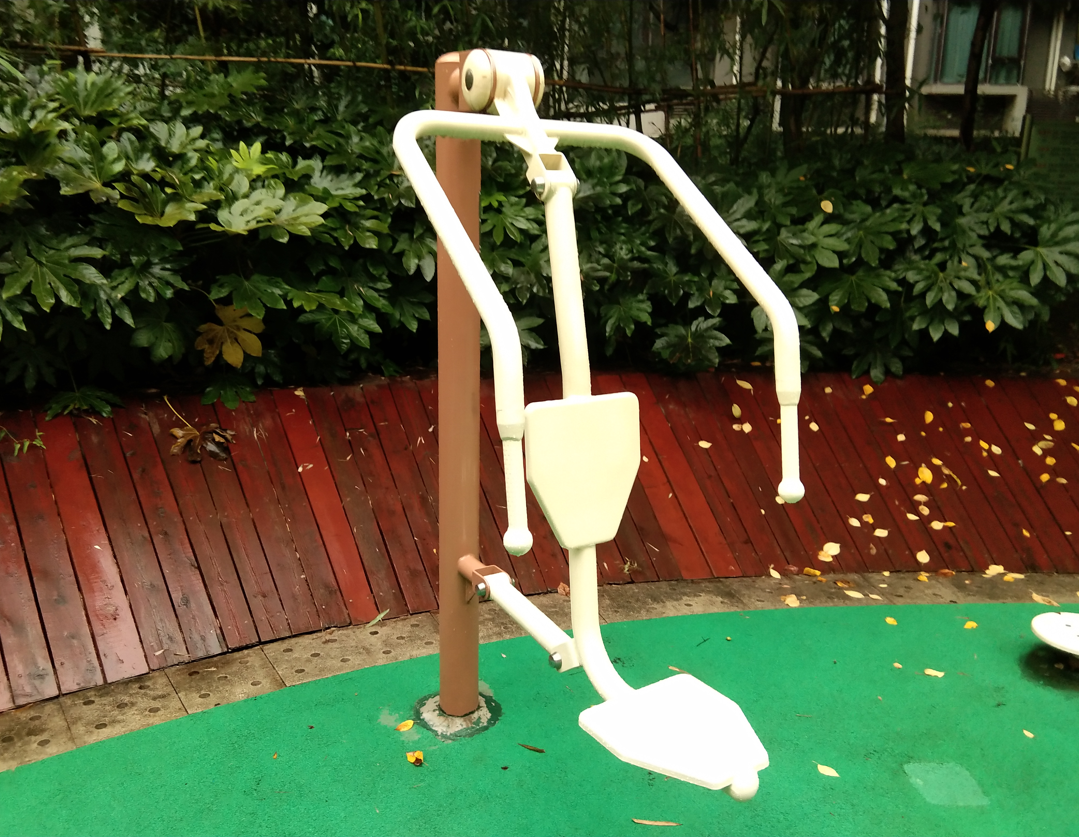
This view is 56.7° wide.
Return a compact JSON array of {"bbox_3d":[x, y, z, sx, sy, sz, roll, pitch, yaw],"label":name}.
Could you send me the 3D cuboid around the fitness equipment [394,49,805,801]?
[{"bbox_3d":[0.079,0.105,2.256,0.720,1.830,1.292,-7,17,-30],"label":"fitness equipment"}]

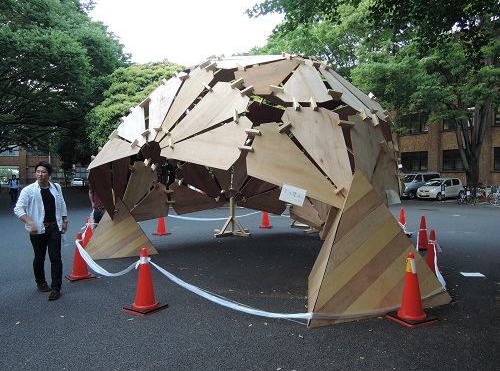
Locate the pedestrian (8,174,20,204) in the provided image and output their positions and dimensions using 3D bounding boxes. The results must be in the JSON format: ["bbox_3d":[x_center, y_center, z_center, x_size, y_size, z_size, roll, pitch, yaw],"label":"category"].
[{"bbox_3d":[-14.150,0.230,24.300,0.520,1.700,0.380,-1,1,-27],"label":"pedestrian"}]

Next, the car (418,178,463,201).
[{"bbox_3d":[13.750,0.270,29.100,3.700,1.500,1.670,-1,1,-30],"label":"car"}]

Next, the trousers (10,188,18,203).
[{"bbox_3d":[-14.150,0.620,24.300,0.400,0.880,0.300,-1,1,-27],"label":"trousers"}]

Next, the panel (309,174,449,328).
[{"bbox_3d":[1.182,0.599,5.139,1.986,1.591,1.545,-1,1,-23],"label":"panel"}]

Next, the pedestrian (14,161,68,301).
[{"bbox_3d":[-2.719,0.560,5.296,0.630,1.745,0.420,-1,1,-32],"label":"pedestrian"}]

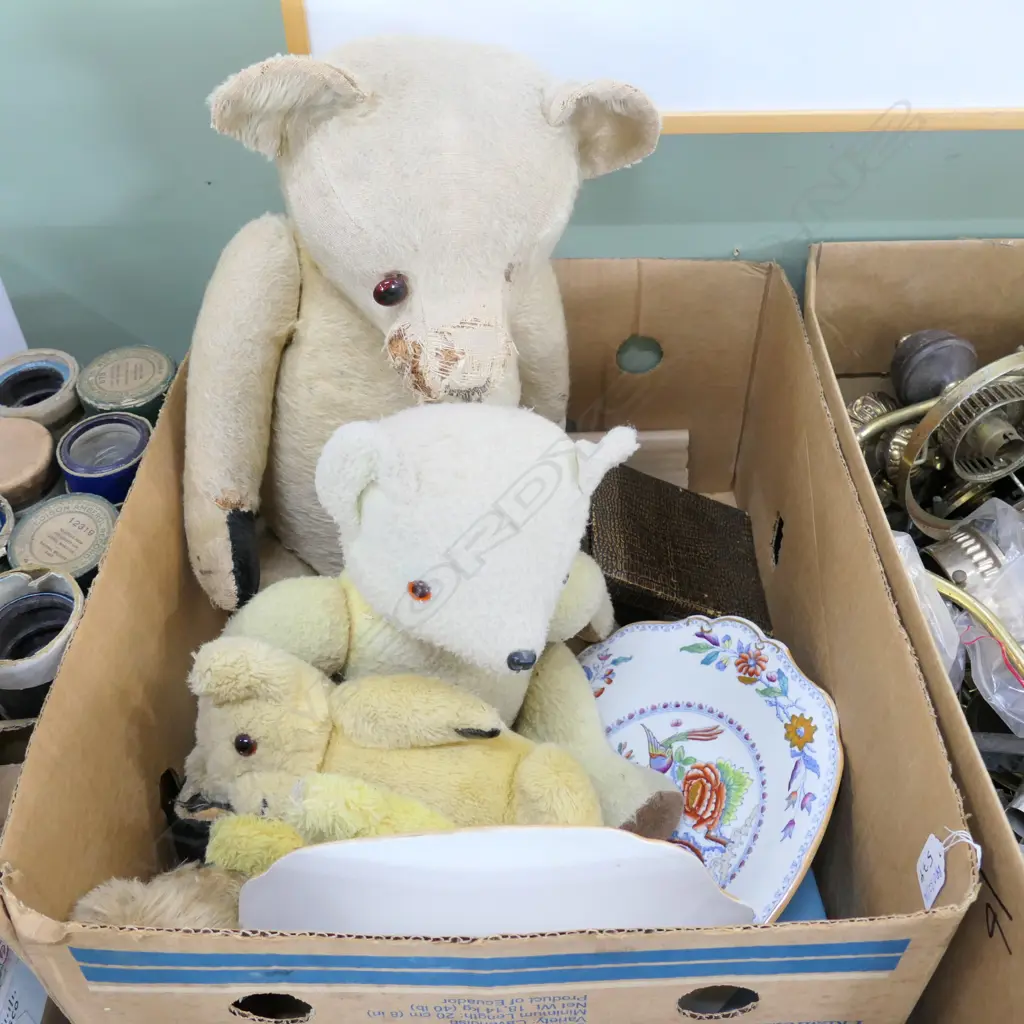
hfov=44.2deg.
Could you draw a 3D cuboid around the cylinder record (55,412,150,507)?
[{"bbox_3d":[-0.277,-0.007,0.904,0.066,0.115,0.066,0,46,0],"label":"cylinder record"}]

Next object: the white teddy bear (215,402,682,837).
[{"bbox_3d":[-0.042,0.059,0.733,0.235,0.270,0.215,-13,45,-12],"label":"white teddy bear"}]

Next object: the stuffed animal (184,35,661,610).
[{"bbox_3d":[-0.050,-0.058,0.782,0.285,0.410,0.295,-10,45,-9],"label":"stuffed animal"}]

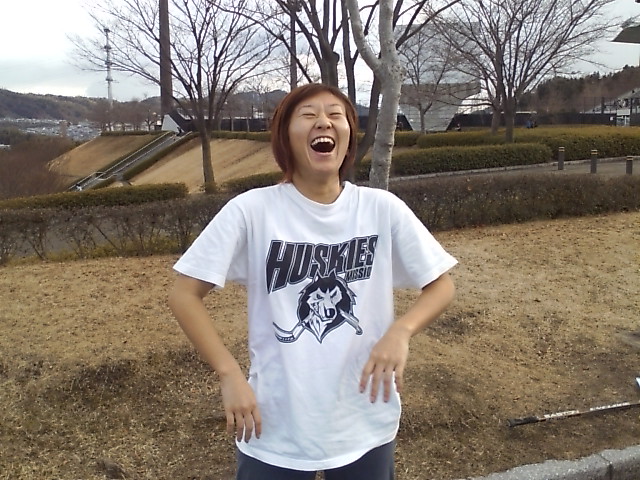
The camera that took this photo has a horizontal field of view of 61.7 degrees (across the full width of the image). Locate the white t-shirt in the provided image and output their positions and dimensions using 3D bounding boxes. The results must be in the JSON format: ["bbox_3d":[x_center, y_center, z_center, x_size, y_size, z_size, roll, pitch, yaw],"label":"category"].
[{"bbox_3d":[-0.013,0.195,1.335,0.670,0.680,0.280,-1,12,-5],"label":"white t-shirt"}]

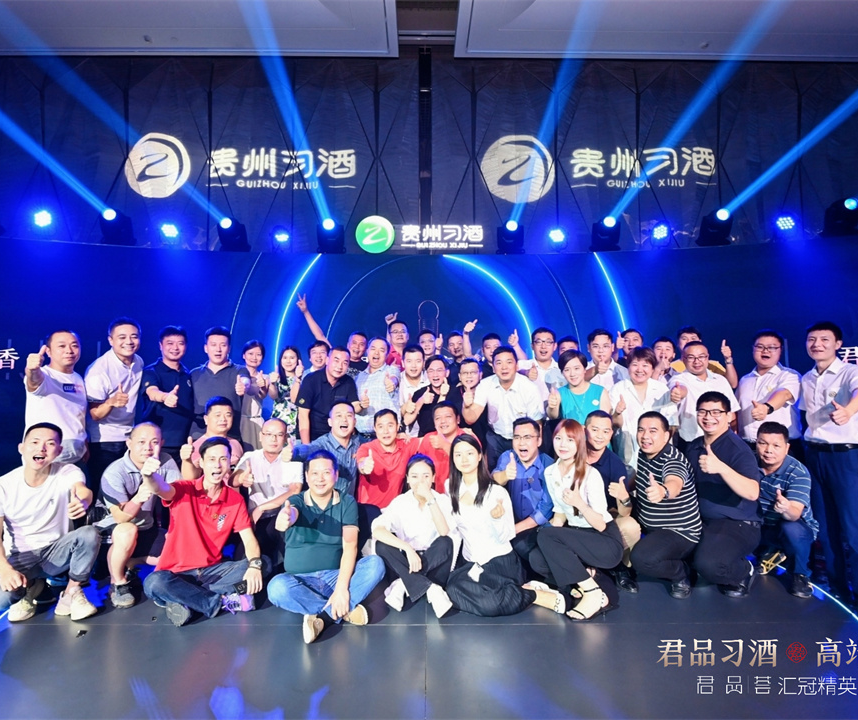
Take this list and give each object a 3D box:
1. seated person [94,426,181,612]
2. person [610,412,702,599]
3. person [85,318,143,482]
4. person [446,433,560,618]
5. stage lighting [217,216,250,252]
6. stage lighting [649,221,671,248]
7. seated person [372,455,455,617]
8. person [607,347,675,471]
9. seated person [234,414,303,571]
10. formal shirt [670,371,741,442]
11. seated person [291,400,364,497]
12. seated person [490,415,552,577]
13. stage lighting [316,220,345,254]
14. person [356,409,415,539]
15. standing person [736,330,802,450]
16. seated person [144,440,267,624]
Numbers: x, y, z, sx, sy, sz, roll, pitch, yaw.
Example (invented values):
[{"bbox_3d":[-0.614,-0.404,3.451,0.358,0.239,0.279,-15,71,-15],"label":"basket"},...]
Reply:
[{"bbox_3d":[-1.905,0.937,3.333,0.520,1.070,0.720,2,-4,-26],"label":"seated person"},{"bbox_3d":[1.530,0.917,3.414,0.640,1.120,0.520,3,-4,-44],"label":"person"},{"bbox_3d":[-2.115,0.614,3.451,0.480,1.730,0.420,3,-4,-42],"label":"person"},{"bbox_3d":[0.448,0.972,3.151,0.680,0.980,0.540,0,-3,5],"label":"person"},{"bbox_3d":[-2.330,-1.484,6.111,0.340,0.430,0.330,0,-4,3],"label":"stage lighting"},{"bbox_3d":[2.950,-1.575,6.498,0.260,0.330,0.230,0,-3,8],"label":"stage lighting"},{"bbox_3d":[-0.096,1.033,3.167,0.500,0.860,0.600,0,-3,-5],"label":"seated person"},{"bbox_3d":[1.549,0.638,3.716,0.520,1.530,0.380,-1,-4,14],"label":"person"},{"bbox_3d":[-1.072,0.944,3.363,0.500,1.116,0.660,0,-1,-18],"label":"seated person"},{"bbox_3d":[2.042,0.336,3.767,0.520,0.600,0.340,-1,-4,22],"label":"formal shirt"},{"bbox_3d":[-0.654,0.804,3.254,0.550,1.120,0.680,1,-4,-9],"label":"seated person"},{"bbox_3d":[0.651,0.952,3.512,0.500,1.060,0.620,0,-3,8],"label":"seated person"},{"bbox_3d":[-1.258,-1.565,6.514,0.330,0.434,0.330,0,-1,2],"label":"stage lighting"},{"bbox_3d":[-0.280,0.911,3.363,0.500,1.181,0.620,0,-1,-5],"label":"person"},{"bbox_3d":[2.259,0.653,3.384,0.480,1.697,0.420,-1,-1,43],"label":"standing person"},{"bbox_3d":[-1.292,0.972,2.949,0.680,1.048,0.750,0,-1,-18],"label":"seated person"}]

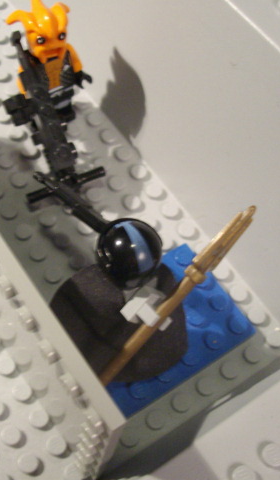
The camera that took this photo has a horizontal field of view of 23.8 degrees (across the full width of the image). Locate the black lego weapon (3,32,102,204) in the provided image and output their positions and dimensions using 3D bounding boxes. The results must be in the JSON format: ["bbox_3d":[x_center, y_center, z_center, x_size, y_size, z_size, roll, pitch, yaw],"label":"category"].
[{"bbox_3d":[-0.028,-0.035,0.189,0.024,0.011,0.046,-24,100,-18],"label":"black lego weapon"}]

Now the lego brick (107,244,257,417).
[{"bbox_3d":[0.002,0.024,0.174,0.048,0.005,0.032,-29,66,-20],"label":"lego brick"}]

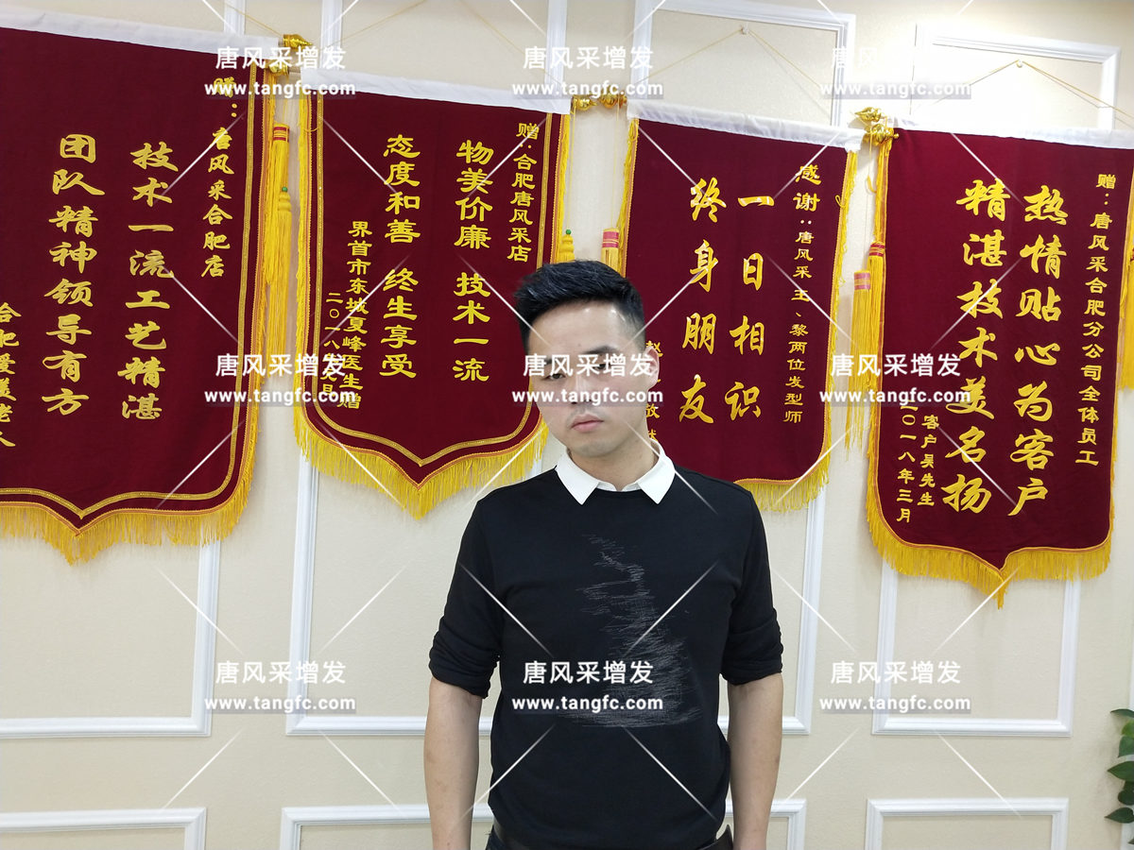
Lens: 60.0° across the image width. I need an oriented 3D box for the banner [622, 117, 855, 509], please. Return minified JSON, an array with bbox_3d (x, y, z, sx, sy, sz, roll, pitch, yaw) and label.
[{"bbox_3d":[0.355,-0.203,2.079,0.508,0.854,0.030,3,2,-9],"label":"banner"}]

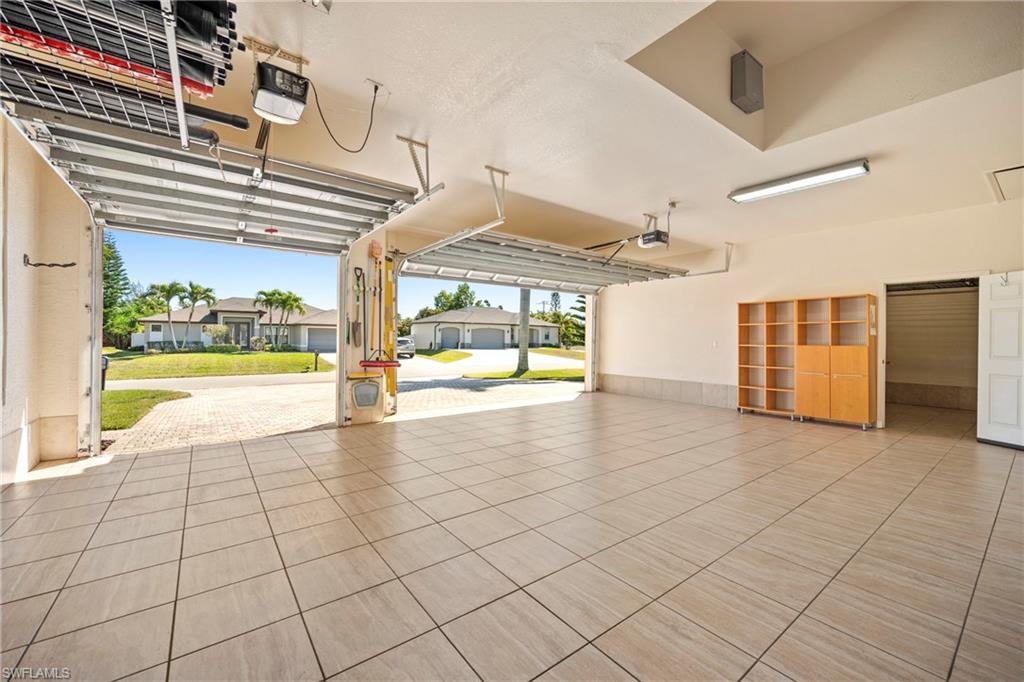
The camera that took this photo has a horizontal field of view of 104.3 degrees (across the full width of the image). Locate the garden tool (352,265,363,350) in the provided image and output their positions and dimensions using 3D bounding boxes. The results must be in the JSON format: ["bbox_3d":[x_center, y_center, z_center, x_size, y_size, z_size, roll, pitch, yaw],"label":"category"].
[{"bbox_3d":[-2.201,-0.481,5.741,0.140,1.155,0.100,0,0,-37],"label":"garden tool"}]

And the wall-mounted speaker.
[{"bbox_3d":[2.006,-2.187,3.386,0.300,0.368,0.115,0,0,-37],"label":"wall-mounted speaker"}]

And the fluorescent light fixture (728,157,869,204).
[{"bbox_3d":[3.098,-1.725,4.354,0.300,0.075,1.230,0,0,-41],"label":"fluorescent light fixture"}]

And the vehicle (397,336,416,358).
[{"bbox_3d":[-9.658,0.555,32.202,1.850,1.620,4.600,0,0,-37],"label":"vehicle"}]

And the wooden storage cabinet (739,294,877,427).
[{"bbox_3d":[4.556,0.303,6.289,0.380,1.888,1.726,0,0,-37],"label":"wooden storage cabinet"}]

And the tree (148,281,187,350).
[{"bbox_3d":[-24.918,-1.717,28.802,2.440,5.020,2.440,0,0,-37],"label":"tree"}]

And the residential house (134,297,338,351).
[{"bbox_3d":[-24.105,-1.653,39.275,17.400,5.420,13.200,0,0,-37],"label":"residential house"}]

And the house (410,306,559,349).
[{"bbox_3d":[-4.457,-1.782,54.330,19.300,5.630,12.300,0,0,-37],"label":"house"}]

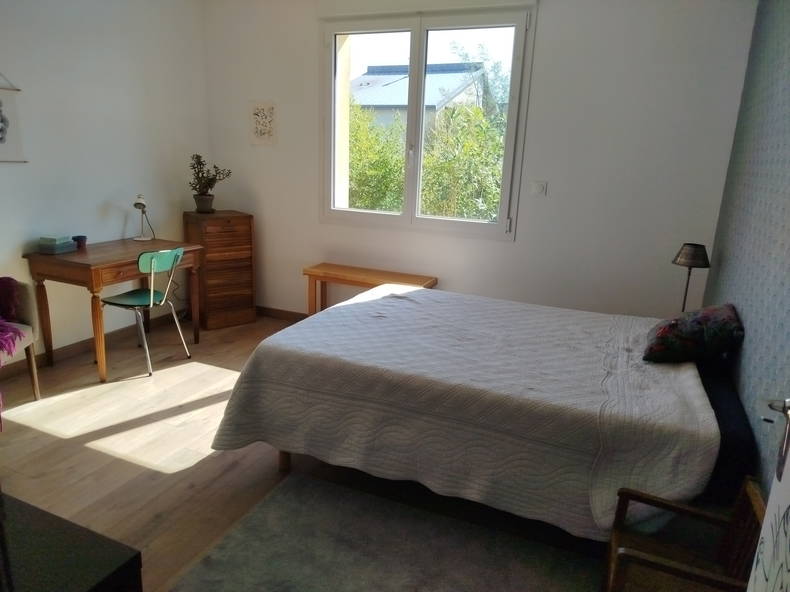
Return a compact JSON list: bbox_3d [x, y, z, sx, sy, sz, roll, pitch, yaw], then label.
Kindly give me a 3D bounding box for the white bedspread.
[{"bbox_3d":[0.495,0.492,2.970,2.100,0.600,1.740,8,15,21],"label":"white bedspread"}]

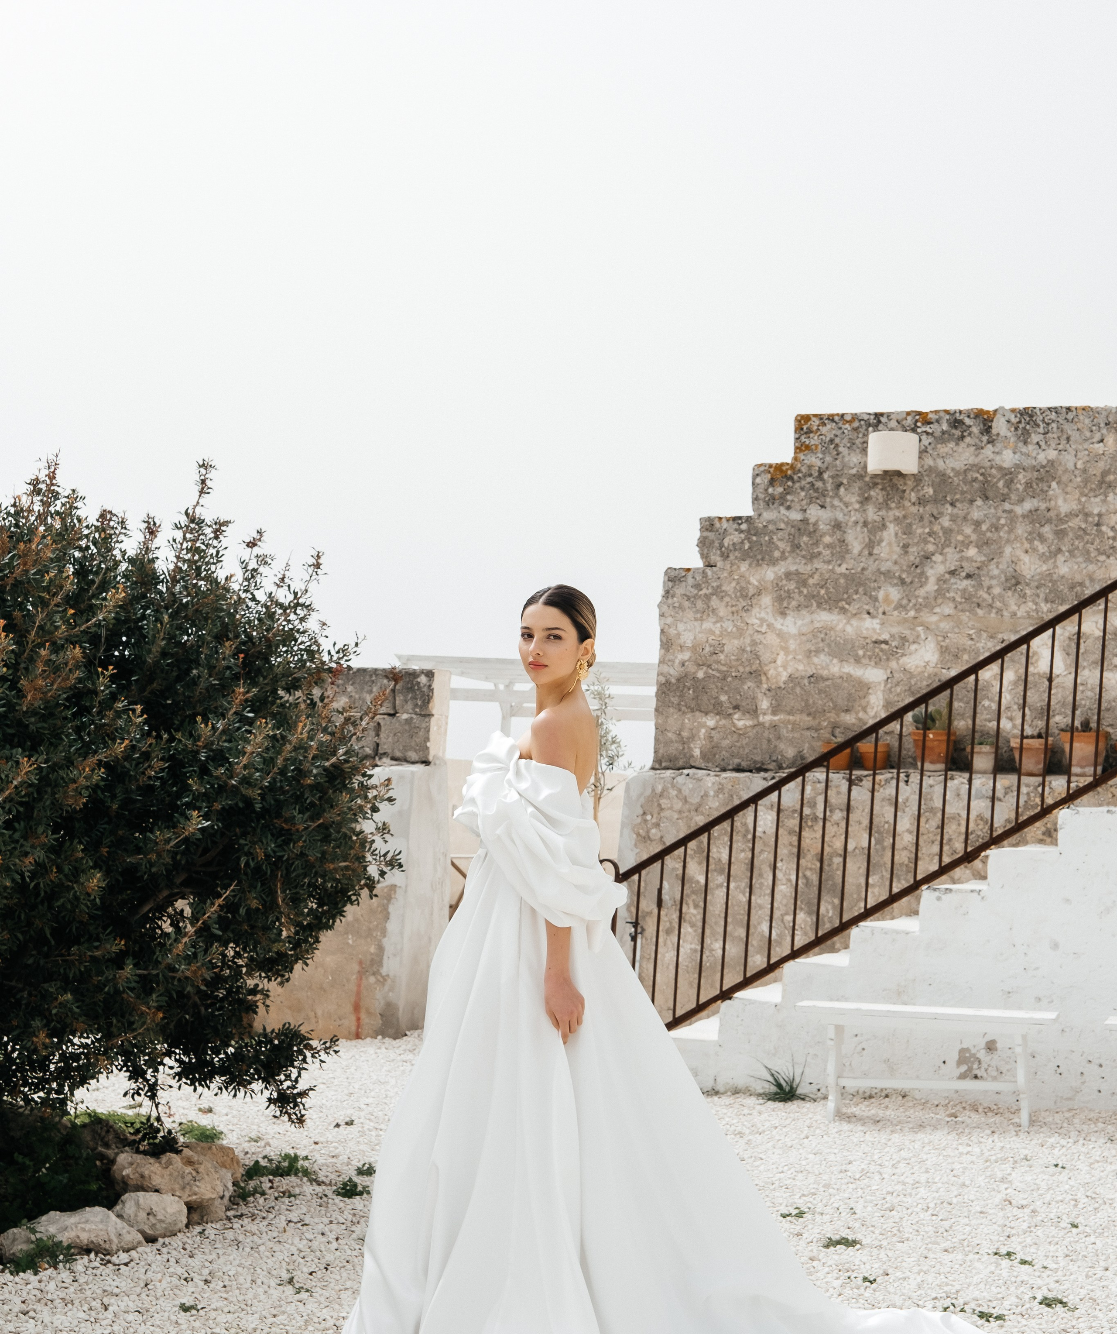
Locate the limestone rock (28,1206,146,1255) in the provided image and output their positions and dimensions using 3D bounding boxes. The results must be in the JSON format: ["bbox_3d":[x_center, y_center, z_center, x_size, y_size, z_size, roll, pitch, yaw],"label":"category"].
[{"bbox_3d":[-1.330,1.594,5.516,0.320,0.135,0.220,2,-4,0],"label":"limestone rock"}]

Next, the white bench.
[{"bbox_3d":[1.548,1.662,8.163,1.070,0.455,0.280,1,-4,13],"label":"white bench"}]

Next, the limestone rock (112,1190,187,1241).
[{"bbox_3d":[-1.188,1.593,5.677,0.215,0.140,0.190,2,-4,0],"label":"limestone rock"}]

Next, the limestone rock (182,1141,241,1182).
[{"bbox_3d":[-1.125,1.606,6.287,0.210,0.160,0.200,2,-4,0],"label":"limestone rock"}]

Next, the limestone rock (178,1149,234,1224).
[{"bbox_3d":[-1.082,1.577,5.939,0.190,0.200,0.220,2,-4,0],"label":"limestone rock"}]

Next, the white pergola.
[{"bbox_3d":[0.621,1.246,17.558,3.600,2.450,3.000,1,-4,10],"label":"white pergola"}]

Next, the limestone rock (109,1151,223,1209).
[{"bbox_3d":[-1.176,1.539,5.871,0.330,0.165,0.240,2,-4,0],"label":"limestone rock"}]

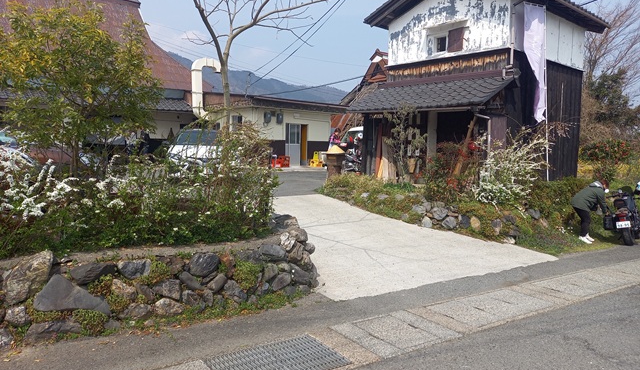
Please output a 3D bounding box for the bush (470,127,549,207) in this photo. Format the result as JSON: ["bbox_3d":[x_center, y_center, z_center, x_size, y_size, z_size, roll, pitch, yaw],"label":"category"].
[{"bbox_3d":[4.122,-0.357,10.000,1.500,1.600,1.250,3,6,22],"label":"bush"}]

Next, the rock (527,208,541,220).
[{"bbox_3d":[4.162,0.565,9.000,0.238,0.211,0.202,3,5,27],"label":"rock"}]

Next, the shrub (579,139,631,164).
[{"bbox_3d":[9.118,-1.065,14.800,1.550,0.880,1.300,3,5,27],"label":"shrub"}]

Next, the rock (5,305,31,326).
[{"bbox_3d":[-2.618,1.129,4.000,0.210,0.170,0.170,-2,6,-22],"label":"rock"}]

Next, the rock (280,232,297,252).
[{"bbox_3d":[-0.354,0.636,5.200,0.160,0.200,0.170,6,8,45],"label":"rock"}]

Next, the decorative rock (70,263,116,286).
[{"bbox_3d":[-1.983,0.776,4.052,0.366,0.179,0.231,-2,6,-35],"label":"decorative rock"}]

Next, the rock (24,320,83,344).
[{"bbox_3d":[-2.191,1.210,3.804,0.410,0.145,0.219,-2,6,-35],"label":"rock"}]

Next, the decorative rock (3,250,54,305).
[{"bbox_3d":[-2.775,0.881,4.401,0.412,0.491,0.300,-2,6,-23],"label":"decorative rock"}]

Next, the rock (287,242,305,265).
[{"bbox_3d":[-0.309,0.865,5.834,0.233,0.279,0.170,-2,6,-23],"label":"rock"}]

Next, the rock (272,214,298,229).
[{"bbox_3d":[-0.448,0.474,6.000,0.320,0.190,0.250,-3,7,-35],"label":"rock"}]

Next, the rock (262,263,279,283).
[{"bbox_3d":[-0.529,0.948,4.963,0.156,0.204,0.161,-2,6,-35],"label":"rock"}]

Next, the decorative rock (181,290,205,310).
[{"bbox_3d":[-1.250,1.122,4.530,0.220,0.180,0.170,-2,6,-25],"label":"decorative rock"}]

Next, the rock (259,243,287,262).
[{"bbox_3d":[-0.517,0.735,5.030,0.280,0.180,0.200,-3,6,-30],"label":"rock"}]

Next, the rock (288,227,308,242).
[{"bbox_3d":[-0.249,0.574,5.360,0.180,0.150,0.210,6,8,45],"label":"rock"}]

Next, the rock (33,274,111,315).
[{"bbox_3d":[-2.231,0.988,4.150,0.680,0.370,0.260,-1,6,-20],"label":"rock"}]

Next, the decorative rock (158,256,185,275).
[{"bbox_3d":[-1.452,0.787,4.520,0.240,0.190,0.180,-2,6,-24],"label":"decorative rock"}]

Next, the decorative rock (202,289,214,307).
[{"bbox_3d":[-1.102,1.122,4.570,0.115,0.170,0.120,-2,6,-25],"label":"decorative rock"}]

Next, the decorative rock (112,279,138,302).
[{"bbox_3d":[-1.968,1.056,4.628,0.238,0.203,0.165,-2,6,-23],"label":"decorative rock"}]

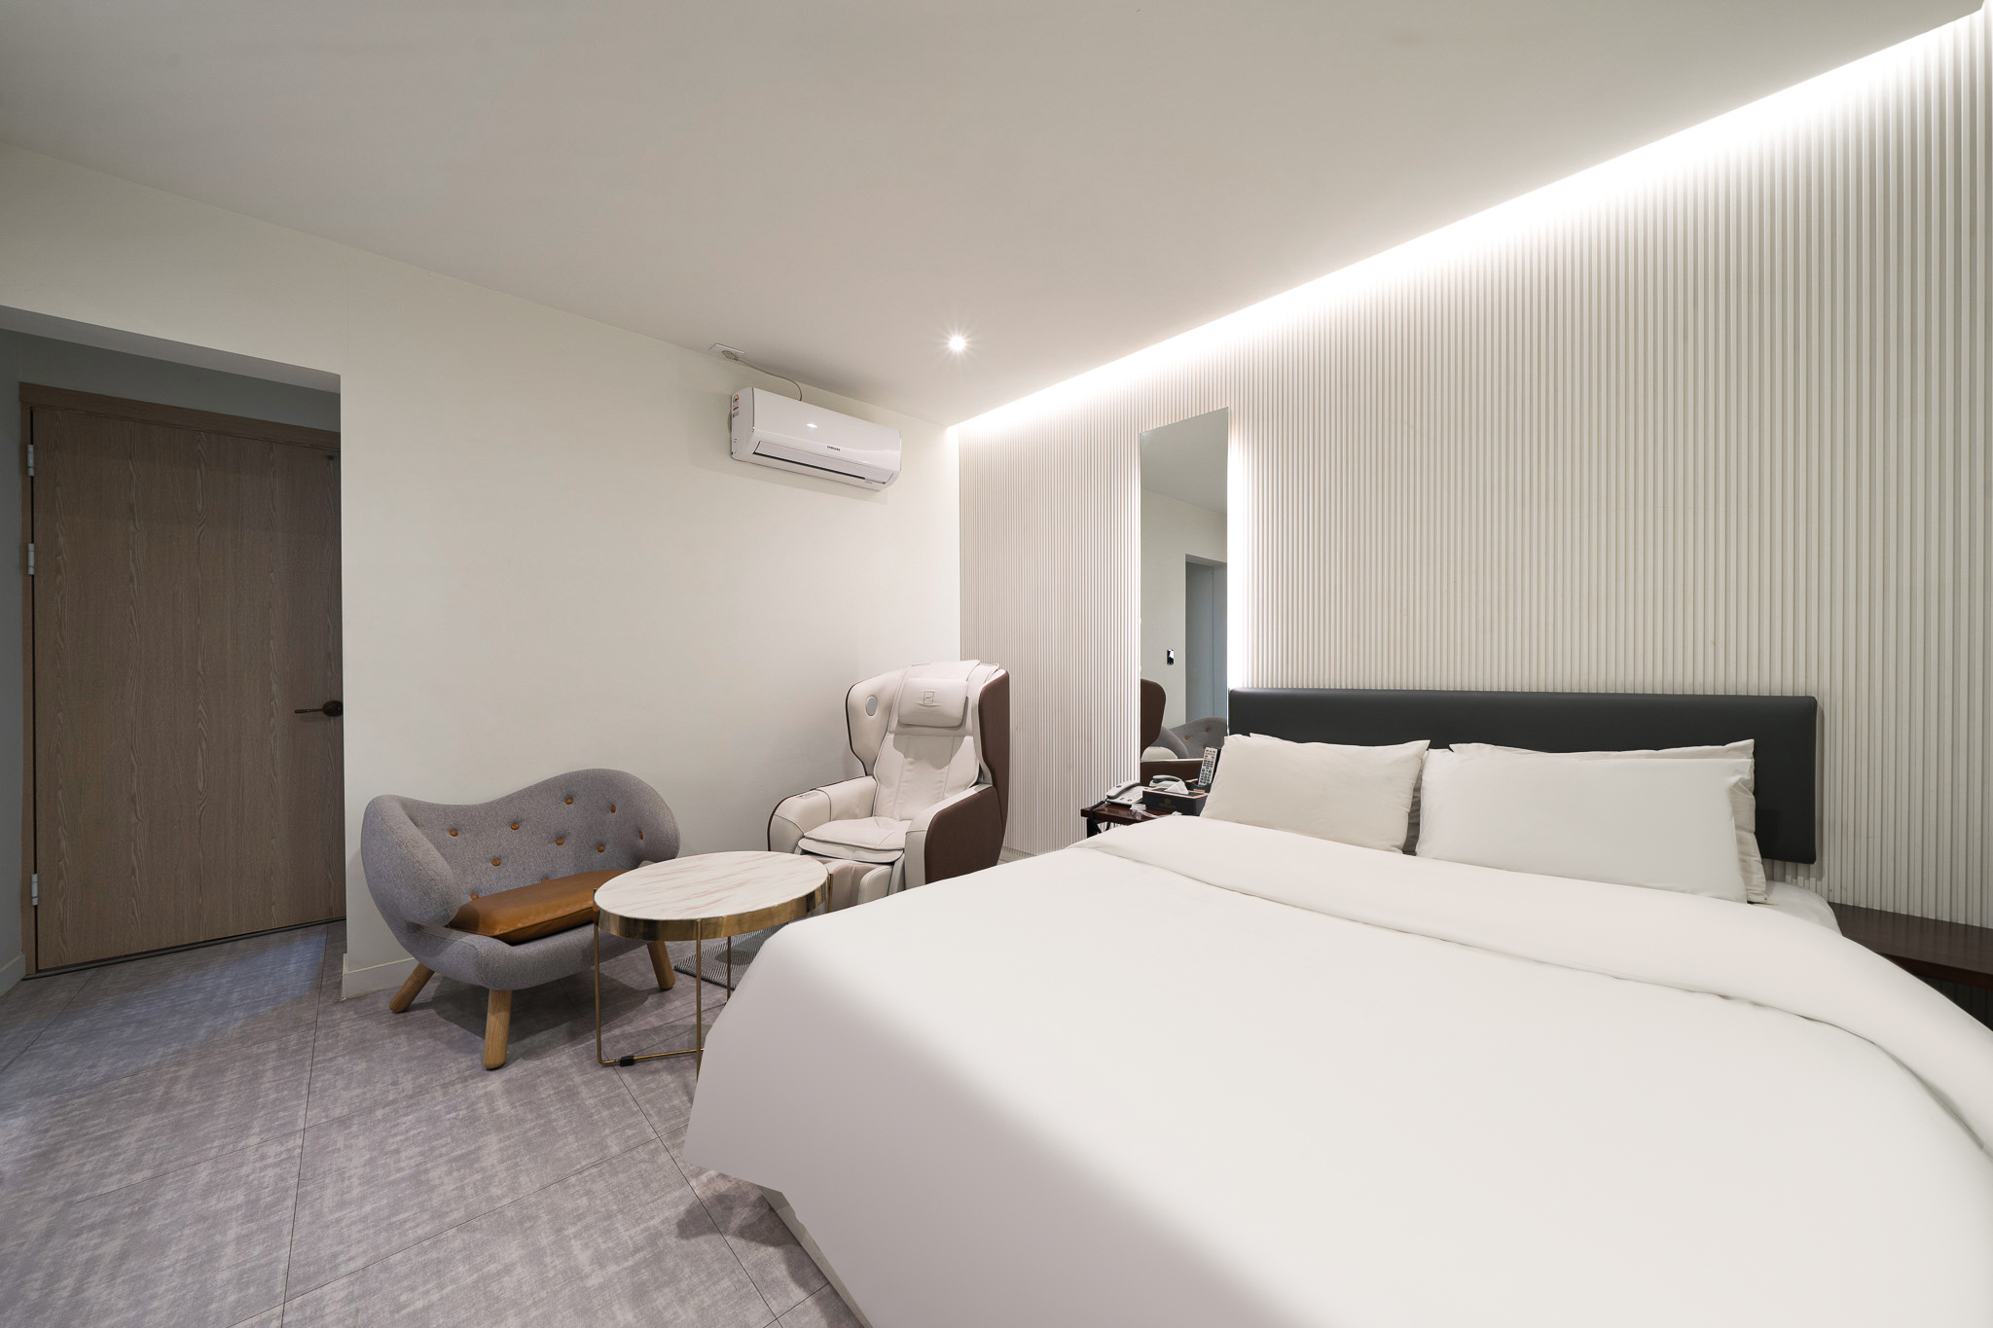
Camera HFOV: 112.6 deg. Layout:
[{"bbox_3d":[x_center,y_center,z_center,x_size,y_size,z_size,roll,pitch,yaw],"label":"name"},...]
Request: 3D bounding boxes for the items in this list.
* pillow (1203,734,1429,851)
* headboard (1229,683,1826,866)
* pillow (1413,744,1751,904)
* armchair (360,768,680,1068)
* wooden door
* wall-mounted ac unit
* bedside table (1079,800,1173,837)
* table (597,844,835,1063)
[{"bbox_3d":[1.095,0.433,2.342,0.700,0.410,0.150,0,-27,46],"label":"pillow"},{"bbox_3d":[1.532,0.298,2.232,0.080,0.415,1.535,-1,0,-44],"label":"headboard"},{"bbox_3d":[1.565,0.420,1.839,0.700,0.410,0.150,0,-23,46],"label":"pillow"},{"bbox_3d":[-1.529,0.766,2.215,0.760,0.690,0.860,0,0,32],"label":"armchair"},{"bbox_3d":[-3.156,0.079,2.680,0.870,2.060,0.070,-1,0,-44],"label":"wooden door"},{"bbox_3d":[-0.871,-1.109,3.320,0.820,0.290,0.230,-1,0,-44],"label":"wall-mounted ac unit"},{"bbox_3d":[0.690,0.851,2.852,0.410,0.475,0.460,-1,0,-44],"label":"bedside table"},{"bbox_3d":[-0.844,0.882,2.020,0.650,0.450,0.650,-1,0,-44],"label":"table"}]

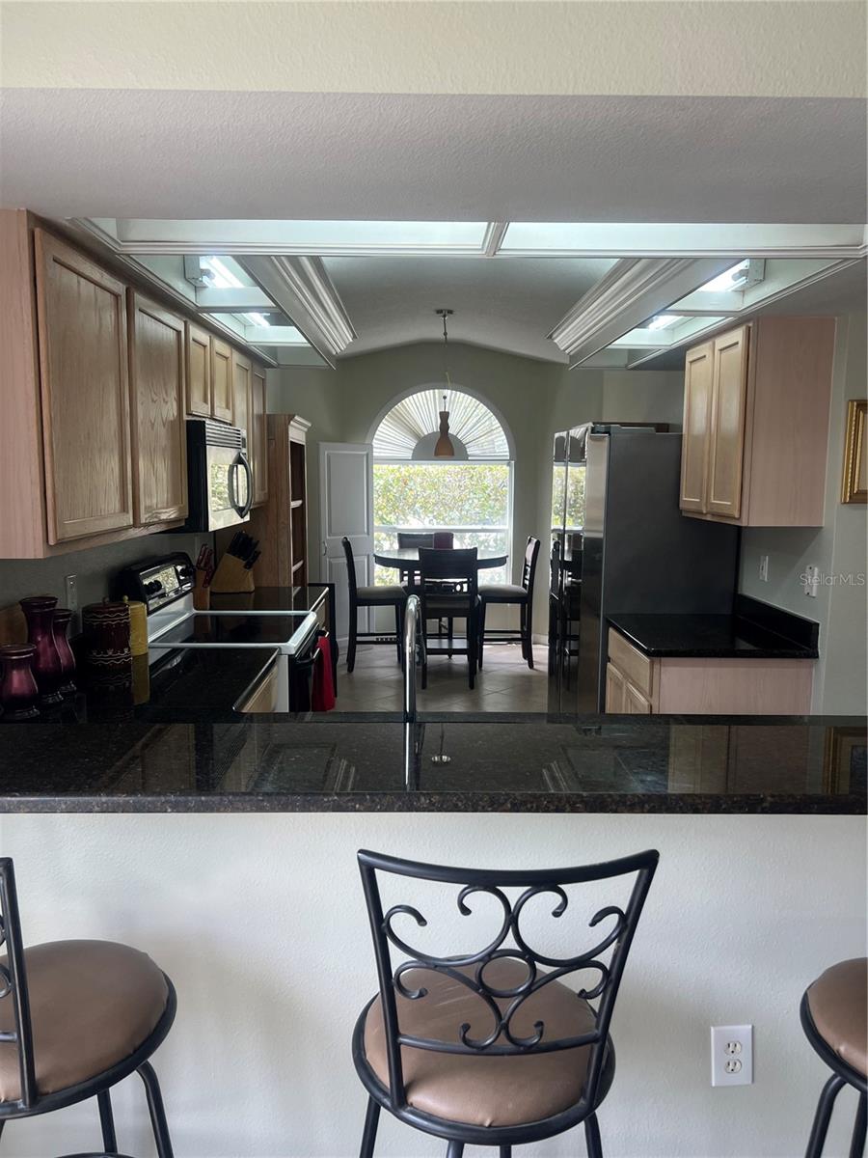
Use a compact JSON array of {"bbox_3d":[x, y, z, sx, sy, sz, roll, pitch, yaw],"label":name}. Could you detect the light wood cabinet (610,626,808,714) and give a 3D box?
[{"bbox_3d":[1.099,0.682,3.688,0.615,0.882,0.765,0,7,-1],"label":"light wood cabinet"}]

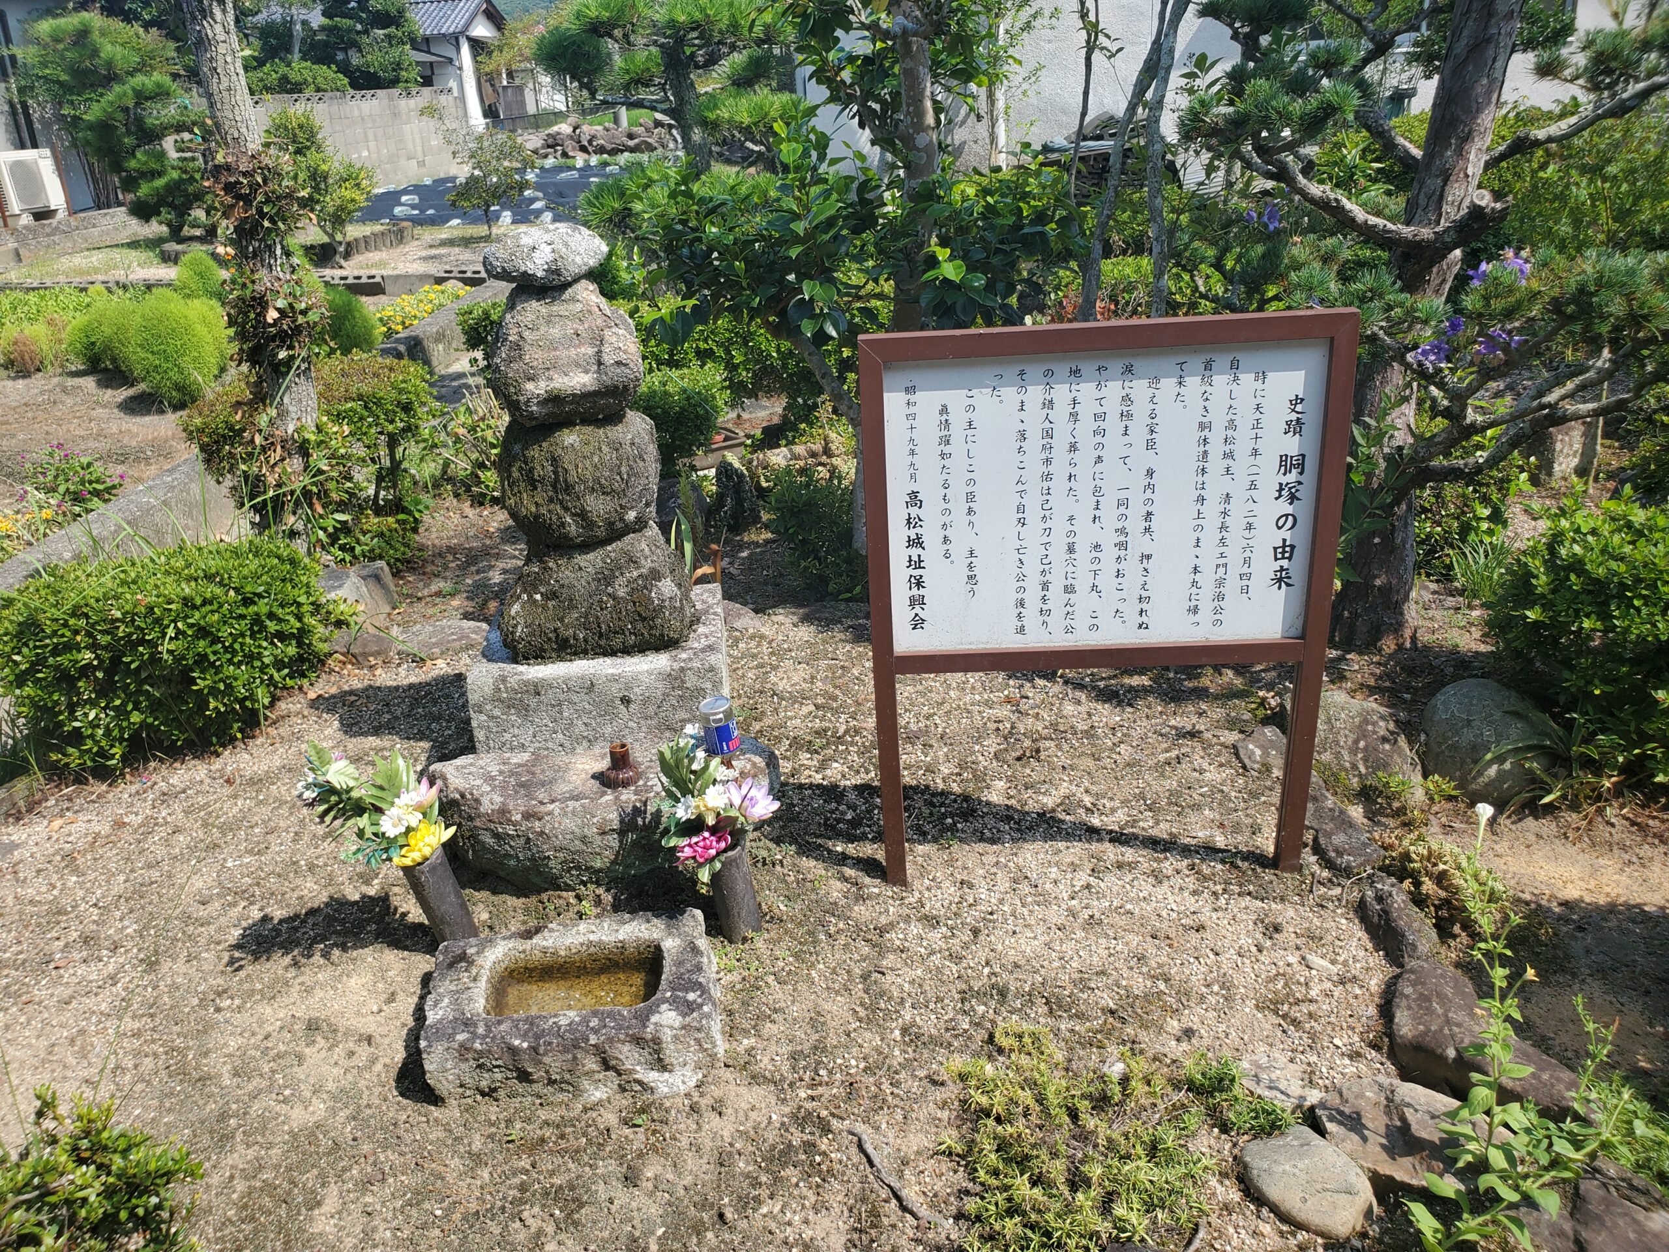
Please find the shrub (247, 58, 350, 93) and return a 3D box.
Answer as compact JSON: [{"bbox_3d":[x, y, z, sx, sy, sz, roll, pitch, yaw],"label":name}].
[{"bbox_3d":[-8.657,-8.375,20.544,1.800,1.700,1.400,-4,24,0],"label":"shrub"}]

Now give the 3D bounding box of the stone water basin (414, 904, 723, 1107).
[{"bbox_3d":[-0.402,0.612,1.997,0.455,0.140,0.285,-6,24,-5],"label":"stone water basin"}]

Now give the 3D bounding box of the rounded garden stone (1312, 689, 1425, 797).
[{"bbox_3d":[1.058,0.240,2.530,0.250,0.225,0.210,-4,24,0],"label":"rounded garden stone"}]

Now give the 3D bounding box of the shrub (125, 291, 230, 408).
[{"bbox_3d":[-2.640,-1.113,5.050,0.390,0.460,0.380,-4,24,0],"label":"shrub"}]

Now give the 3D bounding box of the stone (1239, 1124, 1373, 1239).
[{"bbox_3d":[0.615,0.727,1.642,0.140,0.105,0.170,-18,28,-29],"label":"stone"}]

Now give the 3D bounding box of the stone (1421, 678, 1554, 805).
[{"bbox_3d":[1.290,0.228,2.485,0.250,0.250,0.235,-4,24,0],"label":"stone"}]

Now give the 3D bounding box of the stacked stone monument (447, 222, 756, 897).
[{"bbox_3d":[-0.476,-0.153,2.417,0.600,1.200,0.580,-4,24,0],"label":"stacked stone monument"}]

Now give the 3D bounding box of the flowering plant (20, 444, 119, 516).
[{"bbox_3d":[-2.307,-0.443,3.790,0.290,0.230,0.270,-4,24,0],"label":"flowering plant"}]

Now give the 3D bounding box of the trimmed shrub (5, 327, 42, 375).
[{"bbox_3d":[-3.856,-1.309,5.967,0.150,0.225,0.145,-4,24,0],"label":"trimmed shrub"}]

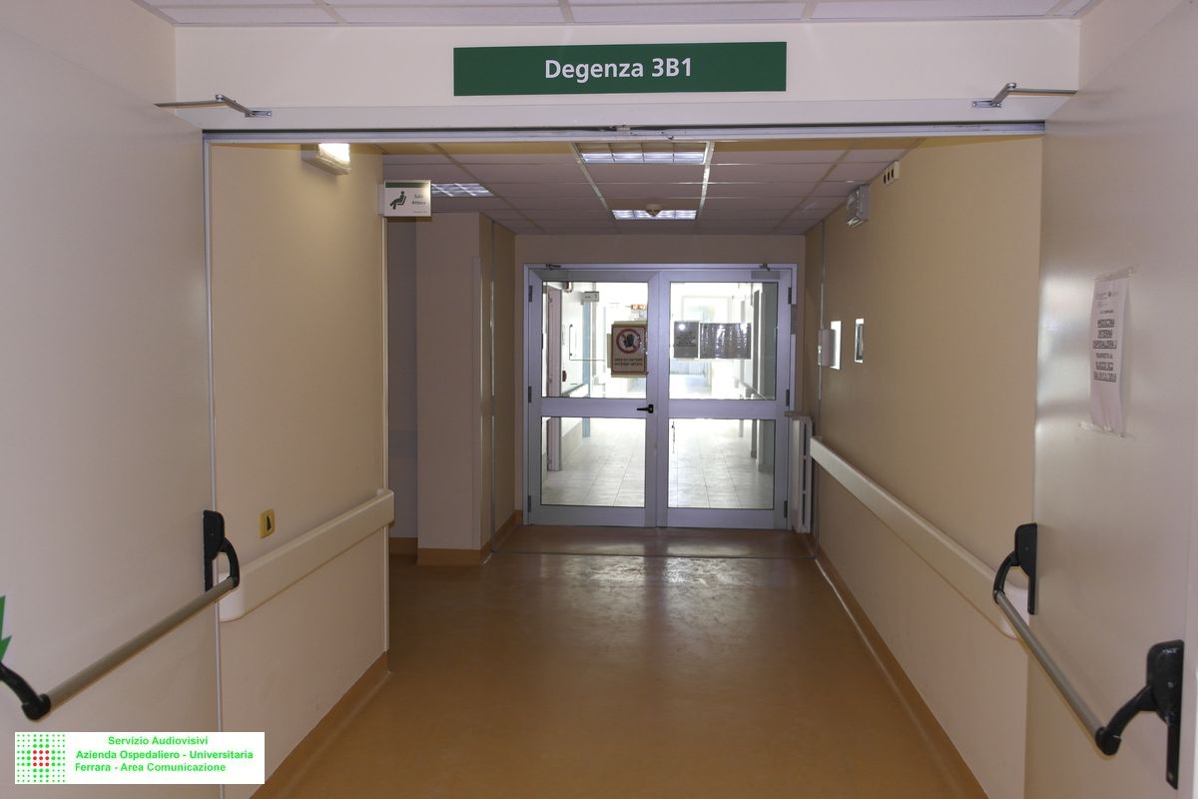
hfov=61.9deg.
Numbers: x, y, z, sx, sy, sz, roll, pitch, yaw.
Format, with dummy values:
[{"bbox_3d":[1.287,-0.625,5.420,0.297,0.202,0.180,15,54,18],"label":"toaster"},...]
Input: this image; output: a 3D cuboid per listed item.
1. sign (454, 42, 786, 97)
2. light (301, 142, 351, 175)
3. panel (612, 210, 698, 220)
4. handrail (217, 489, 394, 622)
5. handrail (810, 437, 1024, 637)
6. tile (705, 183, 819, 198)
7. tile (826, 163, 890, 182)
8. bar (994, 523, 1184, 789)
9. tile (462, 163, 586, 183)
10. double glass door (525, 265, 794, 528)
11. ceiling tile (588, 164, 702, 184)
[{"bbox_3d":[0.049,-0.854,2.573,0.860,0.124,0.020,1,4,4],"label":"sign"},{"bbox_3d":[-1.010,-0.954,3.753,0.075,0.165,0.380,1,4,4],"label":"light"},{"bbox_3d":[0.382,-1.282,6.793,0.595,0.070,0.595,1,4,4],"label":"panel"},{"bbox_3d":[-1.030,0.539,3.774,0.085,0.150,1.600,1,4,4],"label":"handrail"},{"bbox_3d":[1.377,0.466,4.971,0.085,0.150,4.150,1,4,4],"label":"handrail"},{"bbox_3d":[0.890,-1.174,5.575,0.595,0.020,0.595,1,4,4],"label":"tile"},{"bbox_3d":[1.282,-1.129,4.944,0.280,0.020,0.595,1,4,4],"label":"tile"},{"bbox_3d":[1.060,0.510,2.291,0.120,0.260,1.120,1,4,11],"label":"bar"},{"bbox_3d":[-0.353,-1.147,5.069,0.595,0.020,0.595,1,4,4],"label":"tile"},{"bbox_3d":[0.484,-0.022,8.204,2.220,2.170,0.080,1,4,4],"label":"double glass door"},{"bbox_3d":[0.246,-1.140,5.024,0.595,0.020,0.595,1,4,4],"label":"ceiling tile"}]

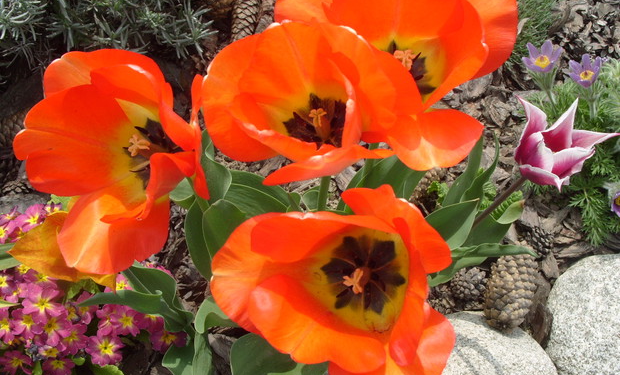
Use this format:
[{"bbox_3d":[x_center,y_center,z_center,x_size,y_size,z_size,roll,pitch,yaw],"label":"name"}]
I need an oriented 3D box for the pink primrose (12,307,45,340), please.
[{"bbox_3d":[-0.207,0.100,0.462,0.026,0.011,0.026,0,66,-8],"label":"pink primrose"}]

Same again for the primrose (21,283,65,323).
[{"bbox_3d":[-0.190,0.082,0.445,0.031,0.012,0.030,0,66,-8],"label":"primrose"}]

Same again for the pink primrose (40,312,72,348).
[{"bbox_3d":[-0.187,0.103,0.460,0.028,0.011,0.028,0,73,-9],"label":"pink primrose"}]

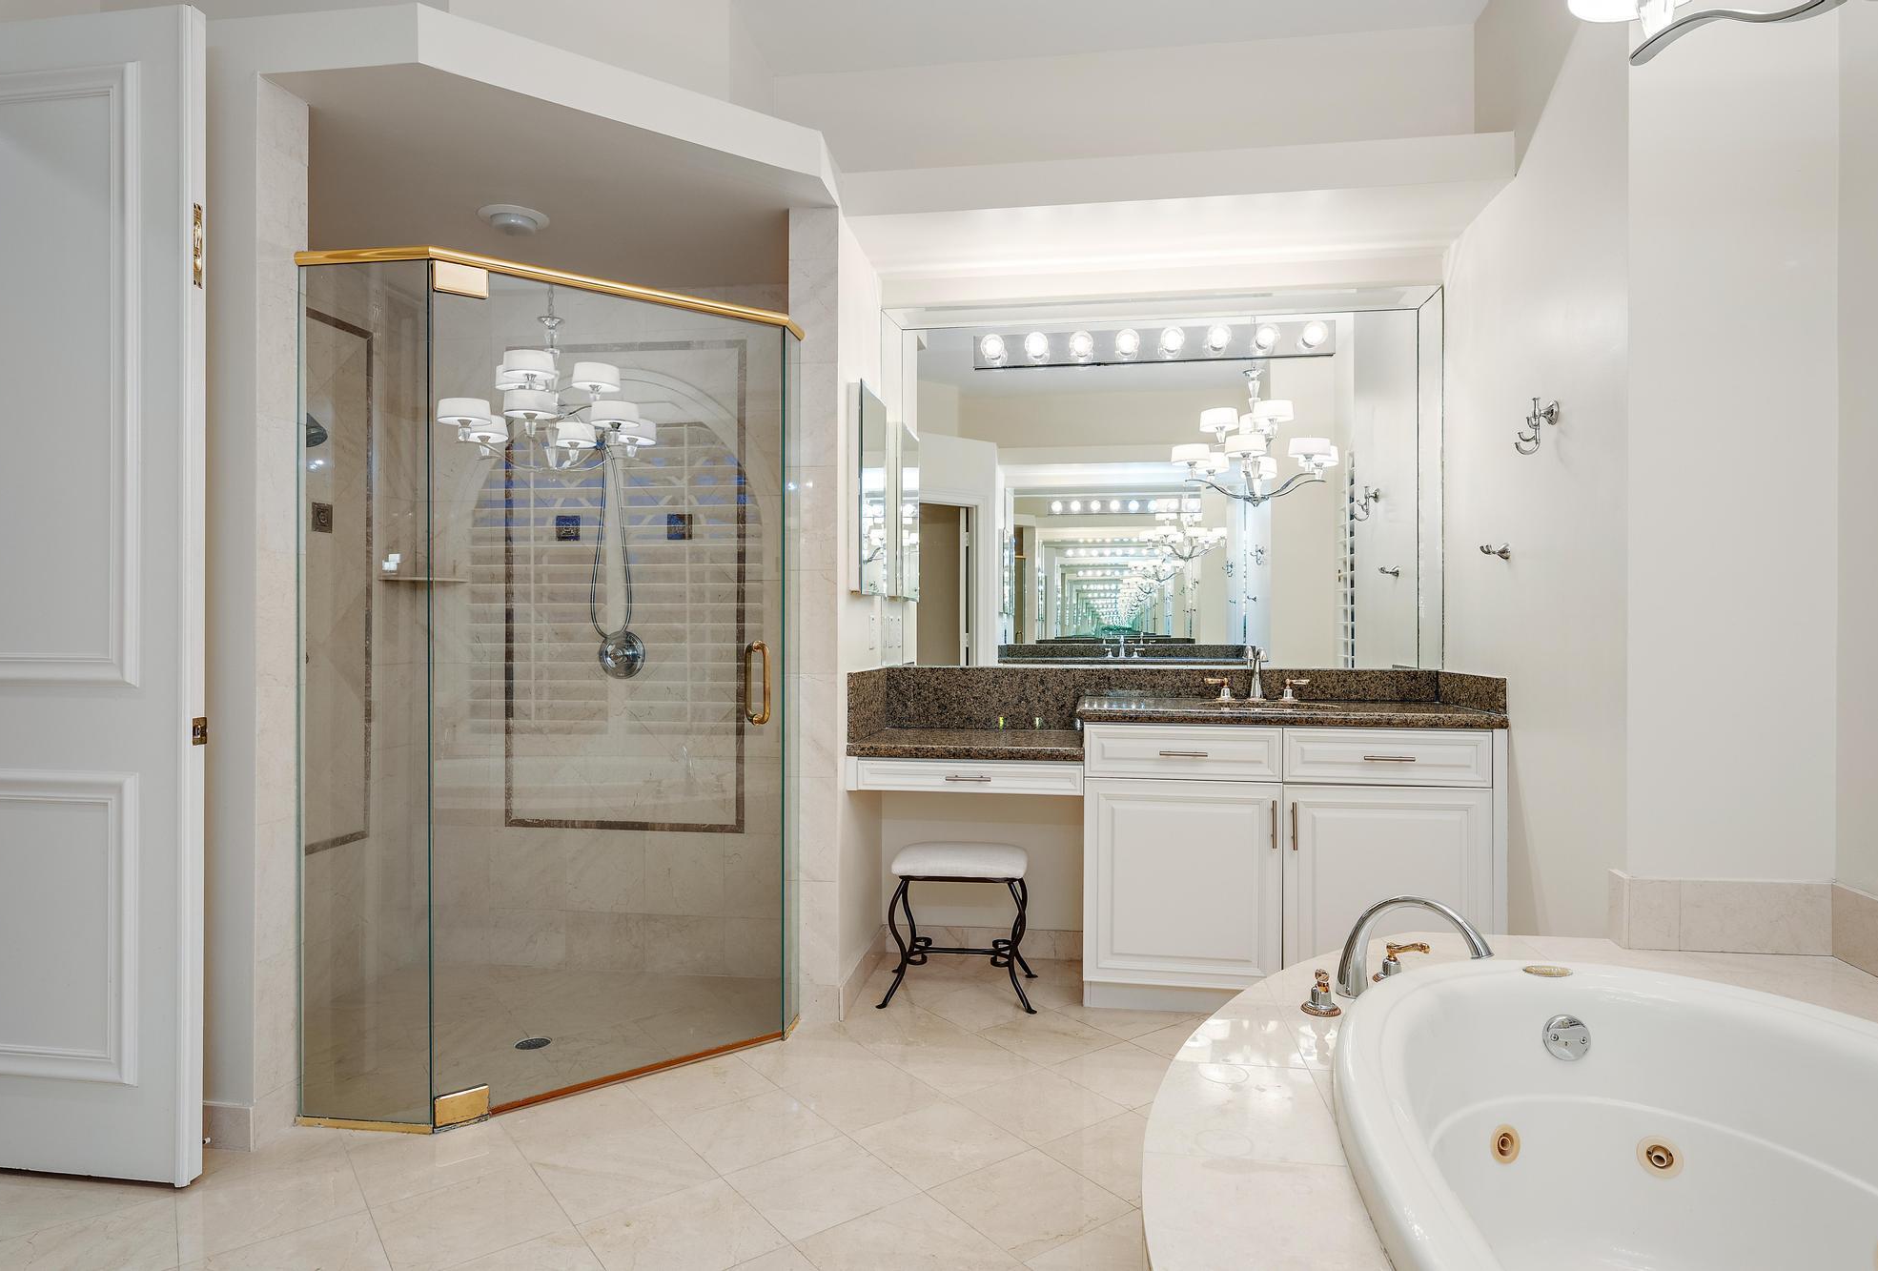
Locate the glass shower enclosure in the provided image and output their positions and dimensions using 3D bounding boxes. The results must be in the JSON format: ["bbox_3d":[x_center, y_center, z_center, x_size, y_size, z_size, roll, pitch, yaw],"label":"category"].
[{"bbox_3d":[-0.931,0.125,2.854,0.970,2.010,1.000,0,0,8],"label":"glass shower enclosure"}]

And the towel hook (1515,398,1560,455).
[{"bbox_3d":[1.490,-0.523,2.650,0.089,0.143,0.066,0,0,8],"label":"towel hook"}]

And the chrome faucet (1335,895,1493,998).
[{"bbox_3d":[0.854,0.574,1.920,0.060,0.200,0.283,0,0,-41],"label":"chrome faucet"}]

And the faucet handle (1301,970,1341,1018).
[{"bbox_3d":[0.687,0.637,1.893,0.070,0.075,0.102,0,0,12],"label":"faucet handle"}]

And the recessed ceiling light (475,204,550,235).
[{"bbox_3d":[-1.257,-1.220,3.134,0.210,0.034,0.210,0,0,8],"label":"recessed ceiling light"}]

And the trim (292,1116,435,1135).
[{"bbox_3d":[-1.315,1.118,2.427,0.335,0.022,0.022,0,0,8],"label":"trim"}]

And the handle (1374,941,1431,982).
[{"bbox_3d":[0.910,0.637,2.077,0.110,0.075,0.070,0,0,29],"label":"handle"}]

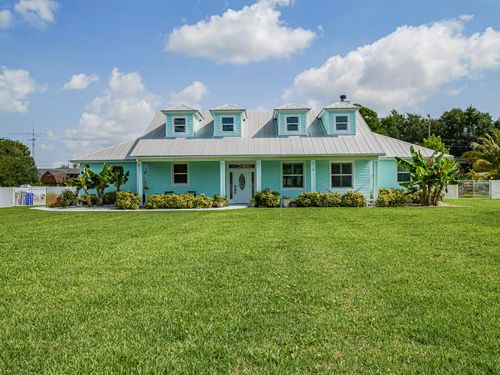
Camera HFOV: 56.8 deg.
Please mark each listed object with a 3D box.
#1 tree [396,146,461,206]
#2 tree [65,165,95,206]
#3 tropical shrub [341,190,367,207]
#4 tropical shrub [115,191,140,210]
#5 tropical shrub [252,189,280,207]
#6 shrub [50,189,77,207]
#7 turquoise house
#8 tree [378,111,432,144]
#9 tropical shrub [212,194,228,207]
[{"bbox_3d":[10.234,-0.636,26.500,3.670,3.430,3.100,0,0,1],"label":"tree"},{"bbox_3d":[-10.181,-0.134,27.600,1.790,2.480,1.700,0,0,1],"label":"tree"},{"bbox_3d":[5.597,0.620,24.900,1.390,0.920,1.300,0,0,1],"label":"tropical shrub"},{"bbox_3d":[-6.551,0.692,24.800,1.350,0.980,1.300,0,0,1],"label":"tropical shrub"},{"bbox_3d":[0.910,0.593,24.900,1.470,0.970,1.400,0,0,1],"label":"tropical shrub"},{"bbox_3d":[-10.664,0.616,26.500,1.430,1.060,1.400,0,0,1],"label":"shrub"},{"bbox_3d":[0.650,-2.150,31.000,23.600,6.800,12.200,0,0,1],"label":"turquoise house"},{"bbox_3d":[20.860,-4.400,62.000,7.800,11.200,7.500,0,0,1],"label":"tree"},{"bbox_3d":[-1.581,0.727,24.900,0.880,0.720,0.850,0,0,1],"label":"tropical shrub"}]

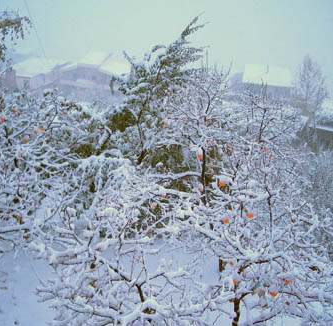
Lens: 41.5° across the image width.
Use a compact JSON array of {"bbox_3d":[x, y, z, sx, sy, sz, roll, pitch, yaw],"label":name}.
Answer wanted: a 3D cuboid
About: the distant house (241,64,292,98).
[{"bbox_3d":[14.846,-12.604,68.000,8.100,5.200,5.800,1,10,-8],"label":"distant house"}]

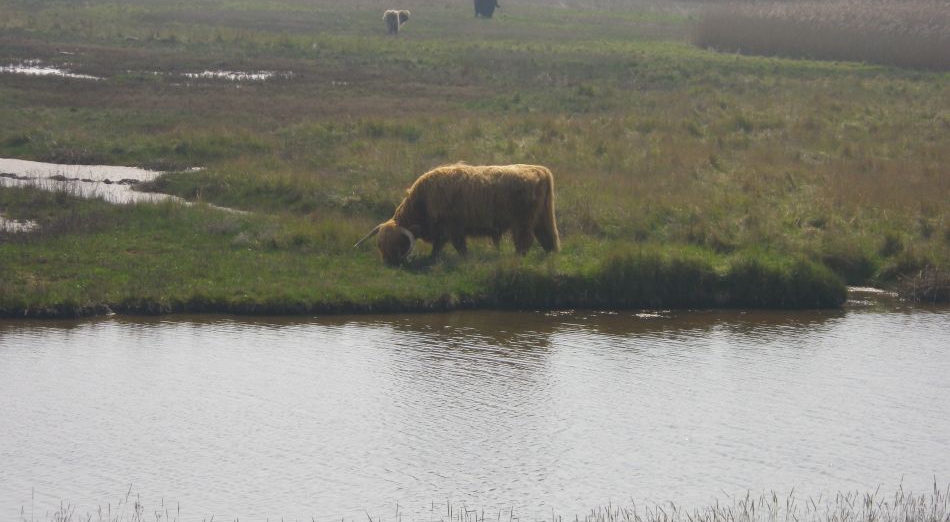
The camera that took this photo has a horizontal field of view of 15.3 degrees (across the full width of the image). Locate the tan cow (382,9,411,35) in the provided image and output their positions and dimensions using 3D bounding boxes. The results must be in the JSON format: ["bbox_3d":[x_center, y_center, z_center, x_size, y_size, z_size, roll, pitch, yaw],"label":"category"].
[{"bbox_3d":[-3.651,-11.070,164.000,0.950,1.210,2.100,1,5,15],"label":"tan cow"}]

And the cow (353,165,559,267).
[{"bbox_3d":[-0.218,-0.599,44.000,2.450,1.240,0.850,-1,5,-13],"label":"cow"}]

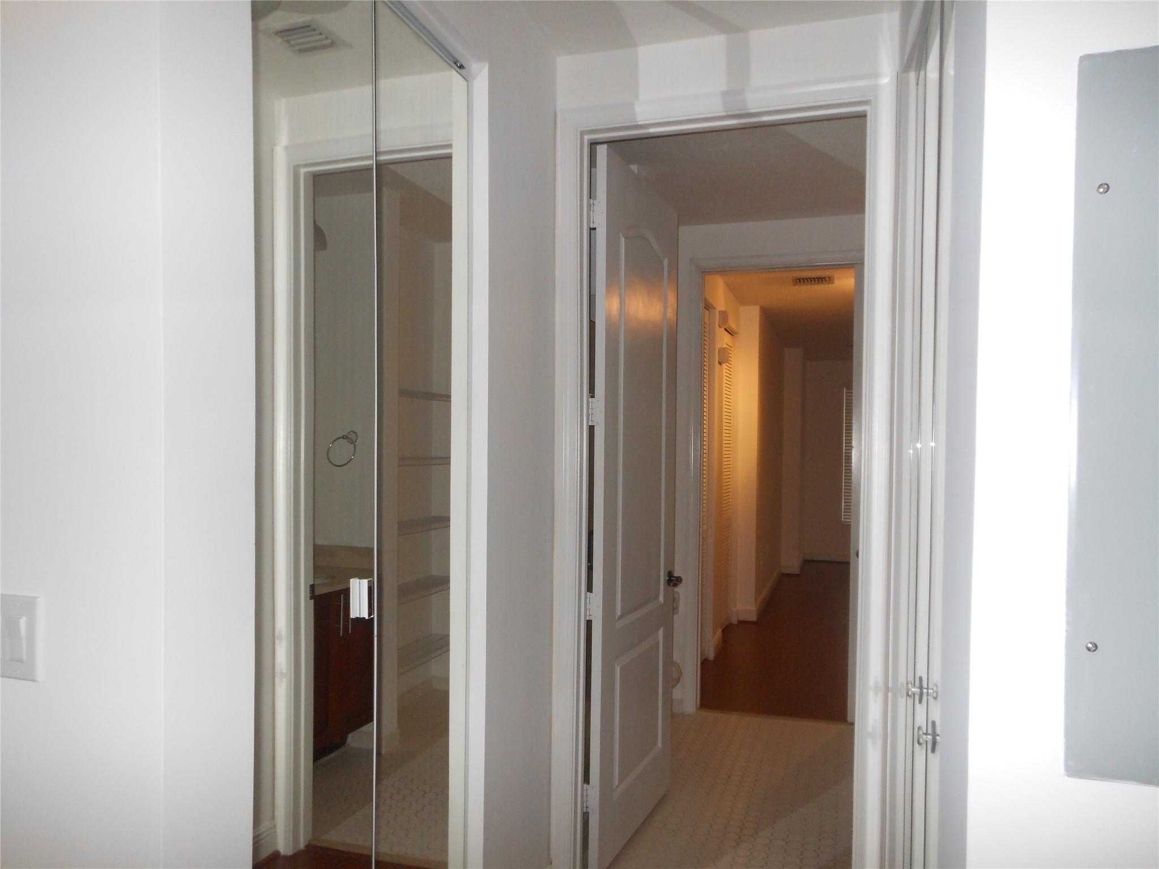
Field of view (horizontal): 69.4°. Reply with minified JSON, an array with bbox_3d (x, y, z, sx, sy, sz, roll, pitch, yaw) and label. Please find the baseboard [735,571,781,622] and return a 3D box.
[{"bbox_3d":[1.868,1.580,8.515,0.180,0.100,2.850,0,-1,18],"label":"baseboard"}]

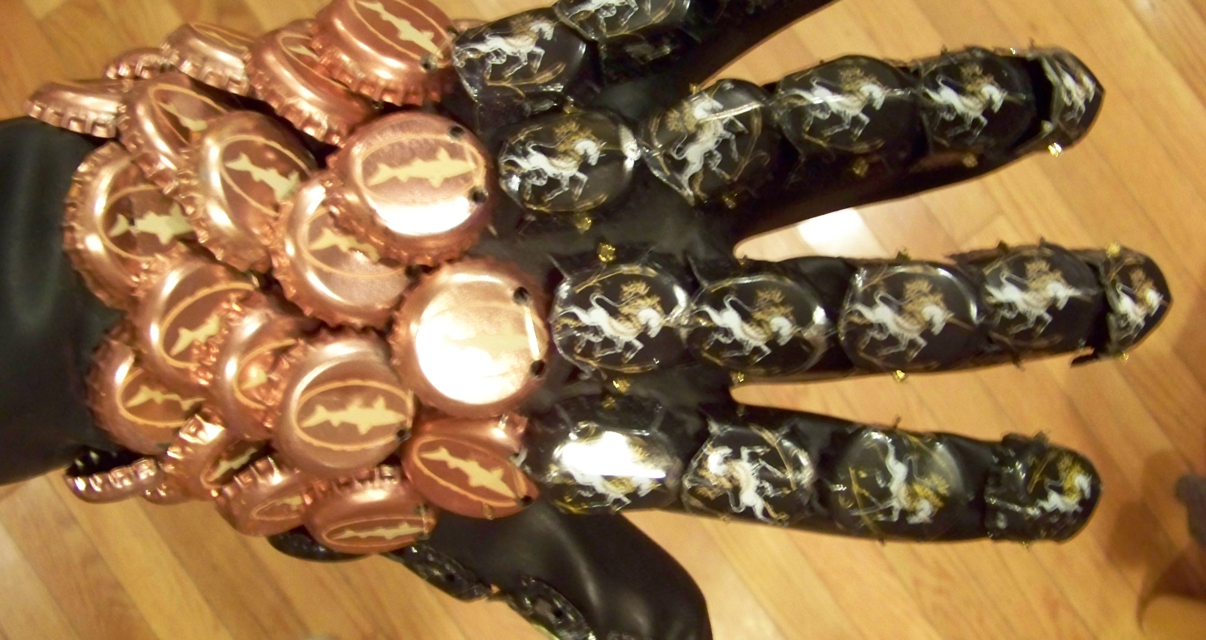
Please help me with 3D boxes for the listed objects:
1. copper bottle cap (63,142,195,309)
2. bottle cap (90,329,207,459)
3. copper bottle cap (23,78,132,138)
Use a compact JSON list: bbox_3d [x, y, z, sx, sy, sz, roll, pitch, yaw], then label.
[{"bbox_3d":[-0.080,-0.017,0.223,0.006,0.030,0.030,1,91,41],"label":"copper bottle cap"},{"bbox_3d":[-0.082,0.012,0.239,0.030,0.006,0.030,-15,113,-38],"label":"bottle cap"},{"bbox_3d":[-0.101,-0.043,0.255,0.031,0.031,0.006,12,102,0],"label":"copper bottle cap"}]

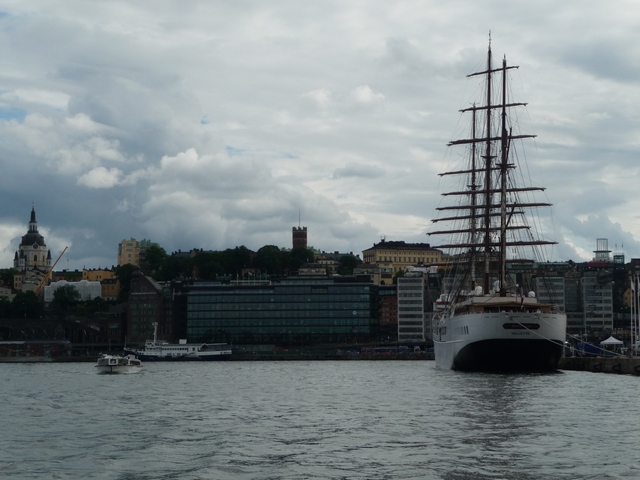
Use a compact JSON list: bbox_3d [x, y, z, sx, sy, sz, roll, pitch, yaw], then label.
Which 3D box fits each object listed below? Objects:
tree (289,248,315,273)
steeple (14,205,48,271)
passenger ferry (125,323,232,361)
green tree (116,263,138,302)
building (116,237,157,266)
[{"bbox_3d":[-12.216,13.734,940.000,17.000,16.500,16.000,0,-5,0],"label":"tree"},{"bbox_3d":[-211.408,-1.835,1045.000,24.000,48.500,24.000,2,-5,-23],"label":"steeple"},{"bbox_3d":[-69.925,50.463,705.000,53.000,19.200,9.200,0,-5,0],"label":"passenger ferry"},{"bbox_3d":[-113.585,24.782,840.000,13.000,23.000,13.000,0,-5,0],"label":"green tree"},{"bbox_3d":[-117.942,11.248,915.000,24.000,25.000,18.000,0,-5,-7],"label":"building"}]

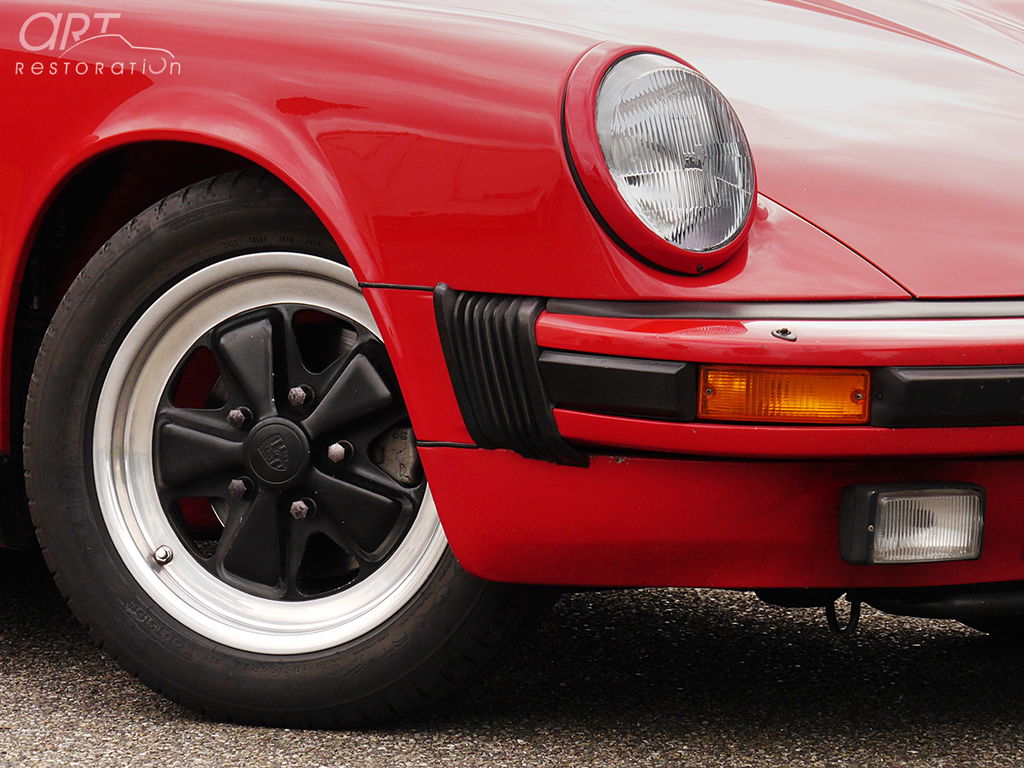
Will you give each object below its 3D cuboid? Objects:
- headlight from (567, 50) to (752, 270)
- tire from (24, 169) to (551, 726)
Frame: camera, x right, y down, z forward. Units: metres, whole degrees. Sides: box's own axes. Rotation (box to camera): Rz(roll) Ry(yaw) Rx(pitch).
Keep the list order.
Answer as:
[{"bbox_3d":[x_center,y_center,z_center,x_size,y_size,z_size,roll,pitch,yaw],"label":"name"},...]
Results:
[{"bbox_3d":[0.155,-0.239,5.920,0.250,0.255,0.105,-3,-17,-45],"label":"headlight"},{"bbox_3d":[-0.226,0.068,6.224,0.632,0.622,0.210,1,1,20],"label":"tire"}]

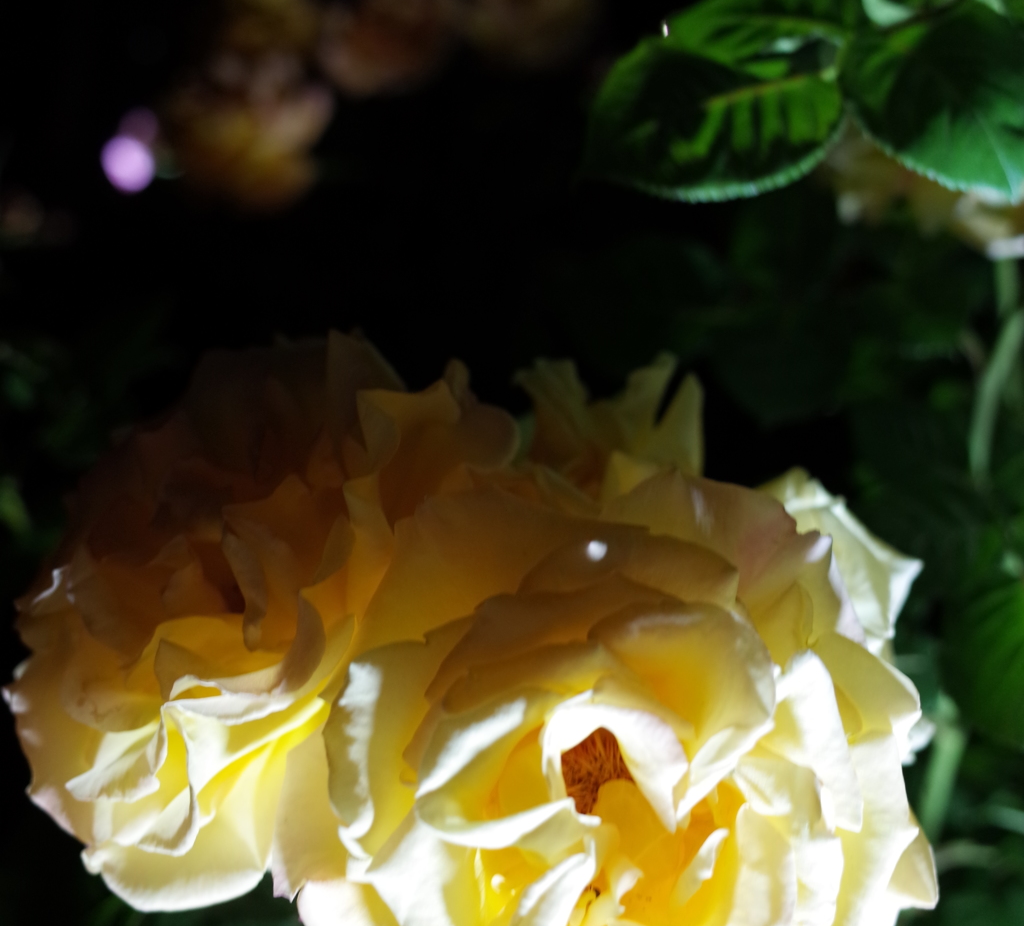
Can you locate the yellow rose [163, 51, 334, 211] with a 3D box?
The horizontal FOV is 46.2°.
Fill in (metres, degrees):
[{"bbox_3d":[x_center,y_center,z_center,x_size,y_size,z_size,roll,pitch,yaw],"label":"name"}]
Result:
[{"bbox_3d":[-0.163,-0.205,0.740,0.094,0.082,0.090,0,26,0],"label":"yellow rose"}]

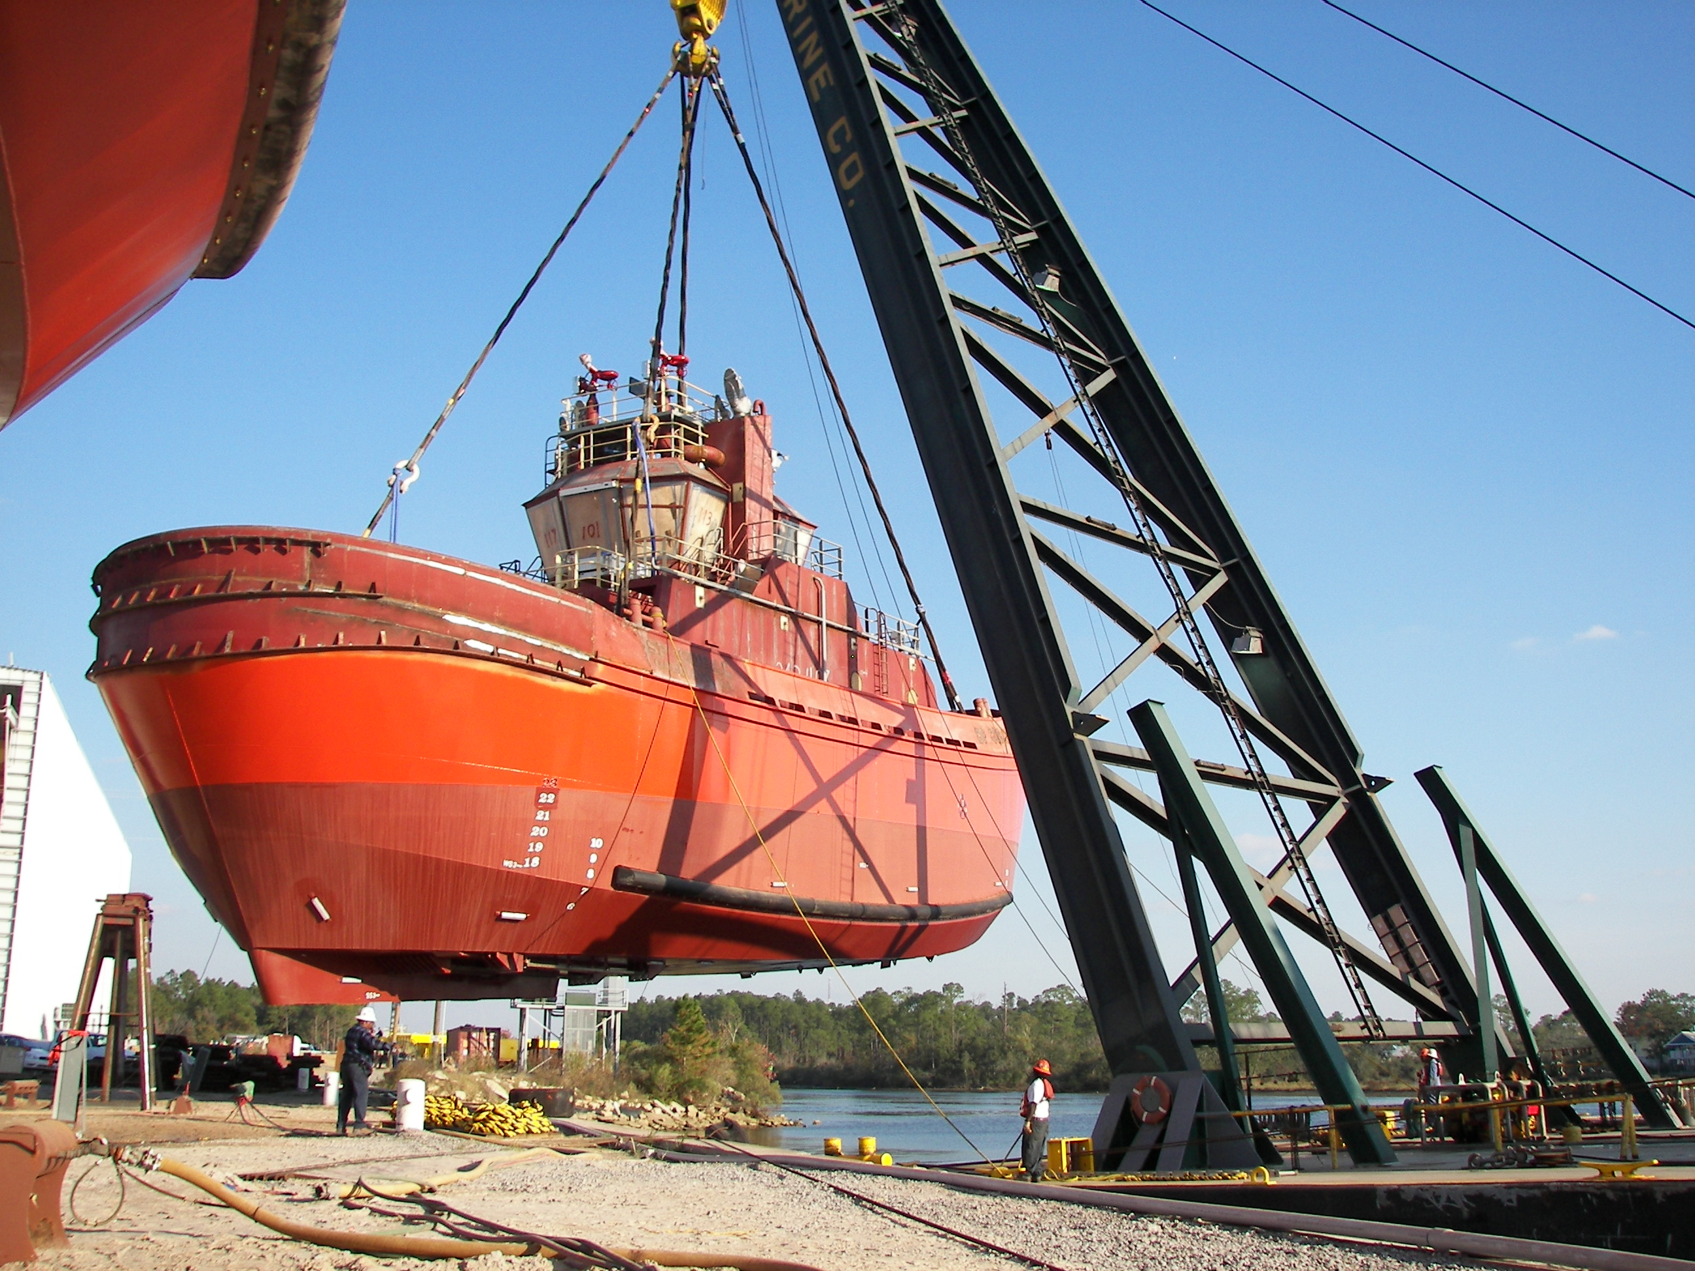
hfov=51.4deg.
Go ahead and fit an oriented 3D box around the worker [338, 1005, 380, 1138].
[{"bbox_3d":[-7.181,6.402,25.914,0.620,1.820,0.550,4,-14,-14],"label":"worker"}]

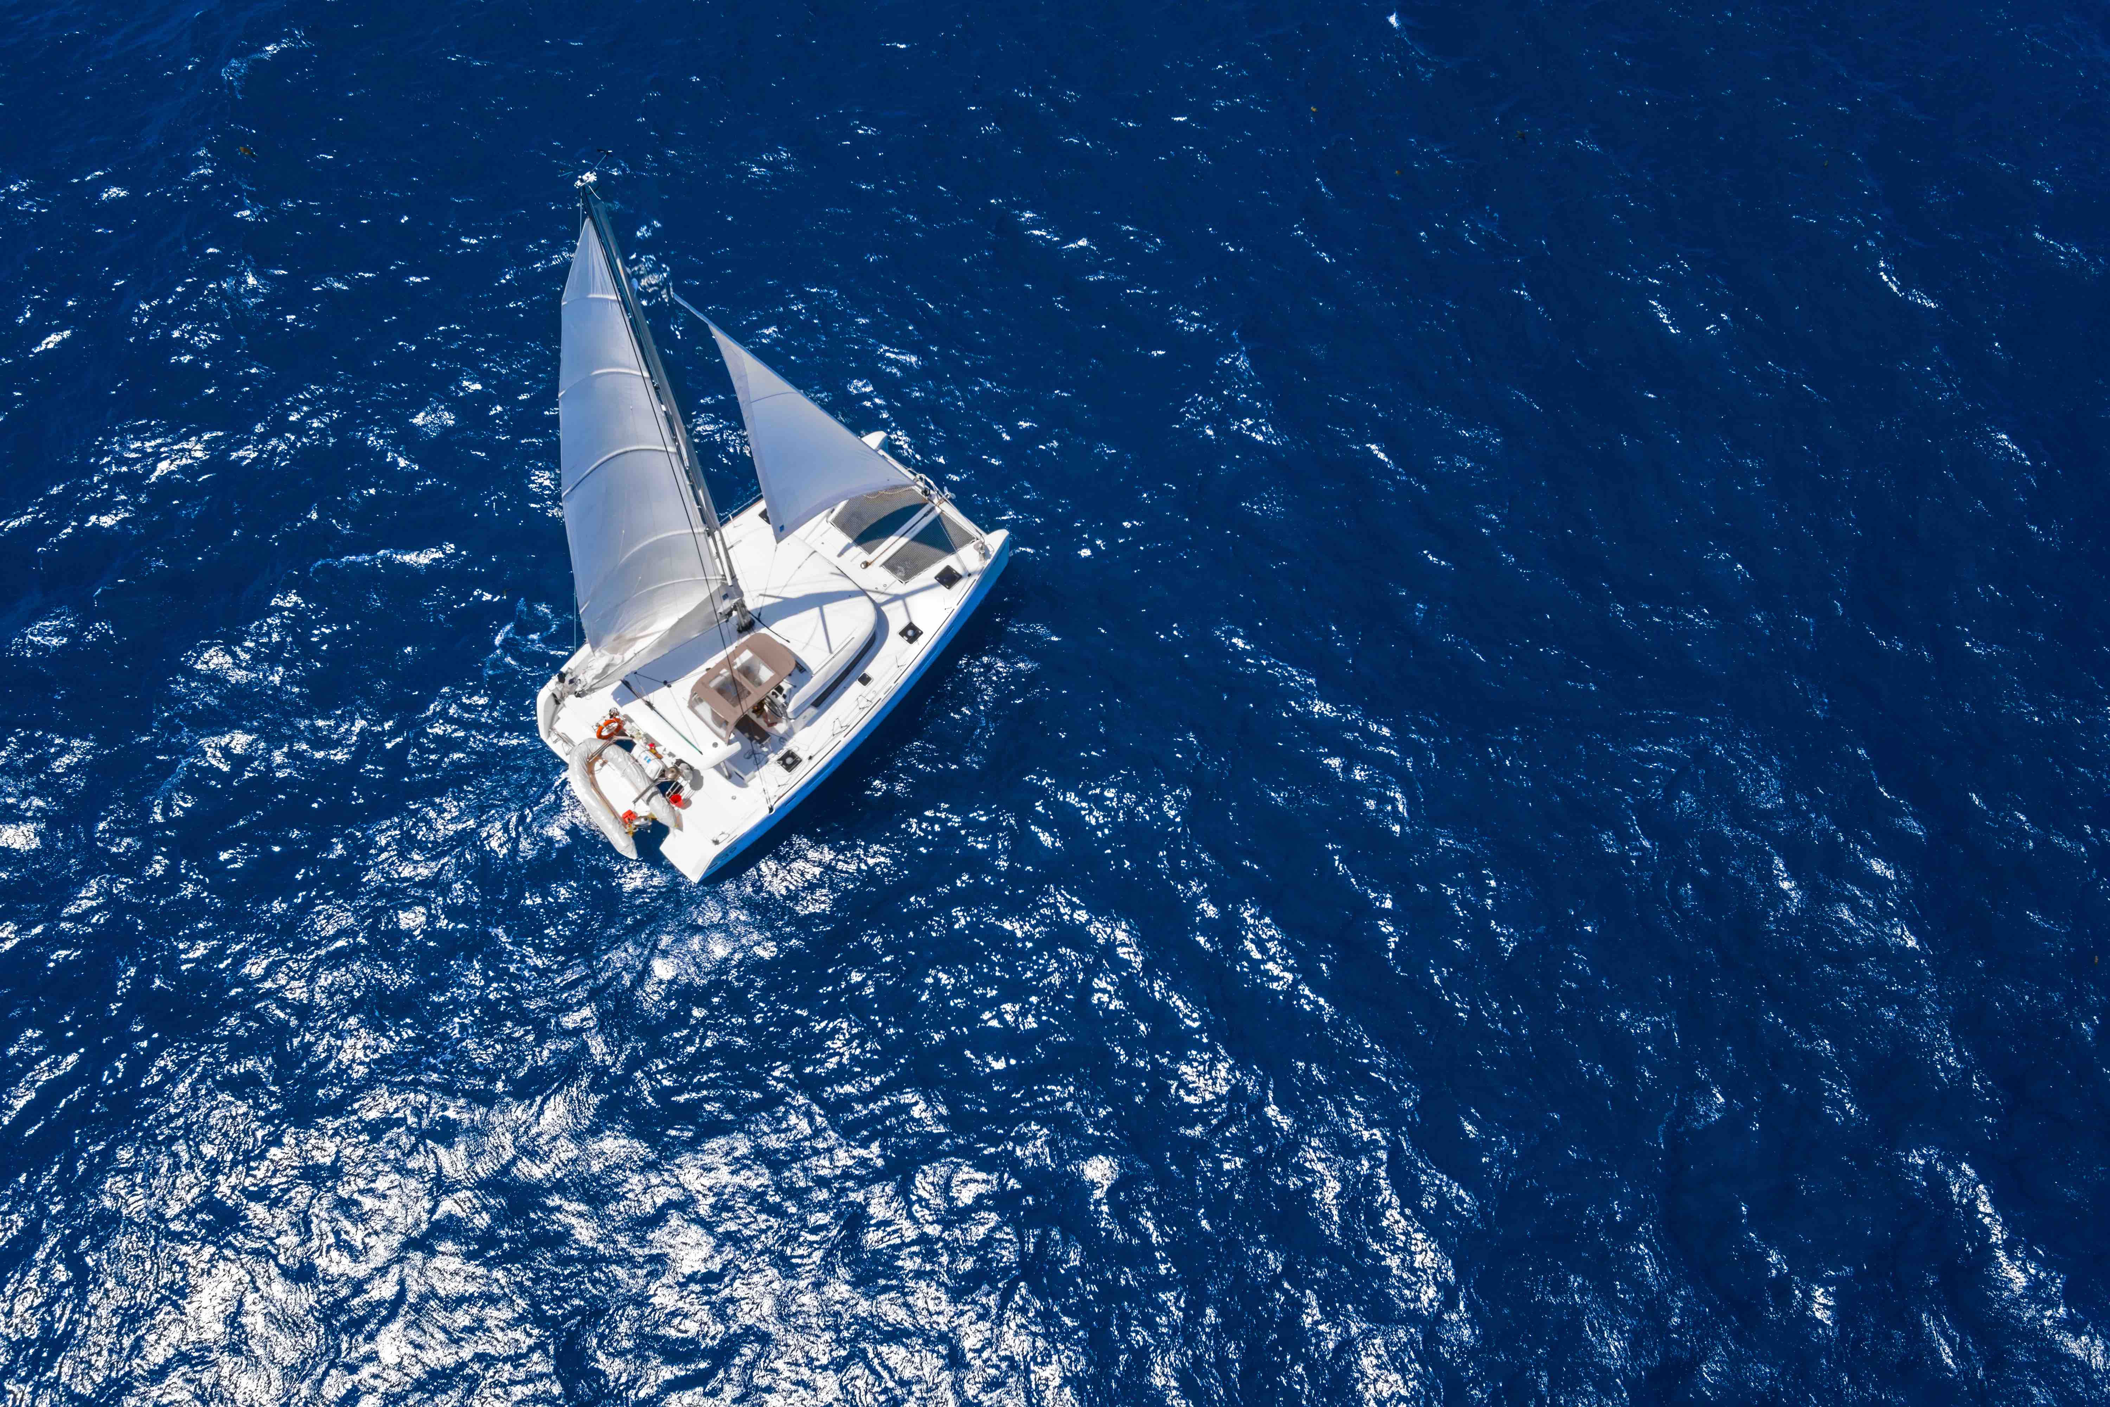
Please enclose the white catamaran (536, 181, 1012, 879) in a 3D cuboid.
[{"bbox_3d":[-6.897,-5.148,35.300,6.350,18.740,12.100,38,69,17],"label":"white catamaran"}]

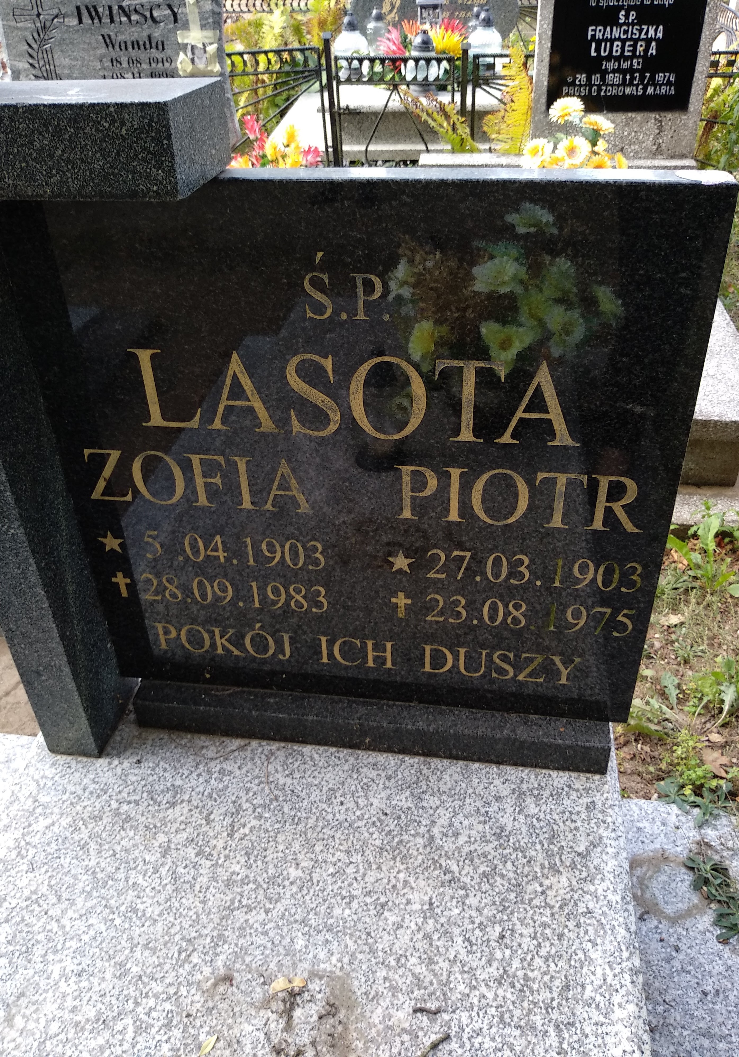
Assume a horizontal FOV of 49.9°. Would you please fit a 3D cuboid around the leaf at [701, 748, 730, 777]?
[{"bbox_3d":[0.713,0.481,1.630,0.053,0.018,0.073,5,35,10],"label":"leaf"}]

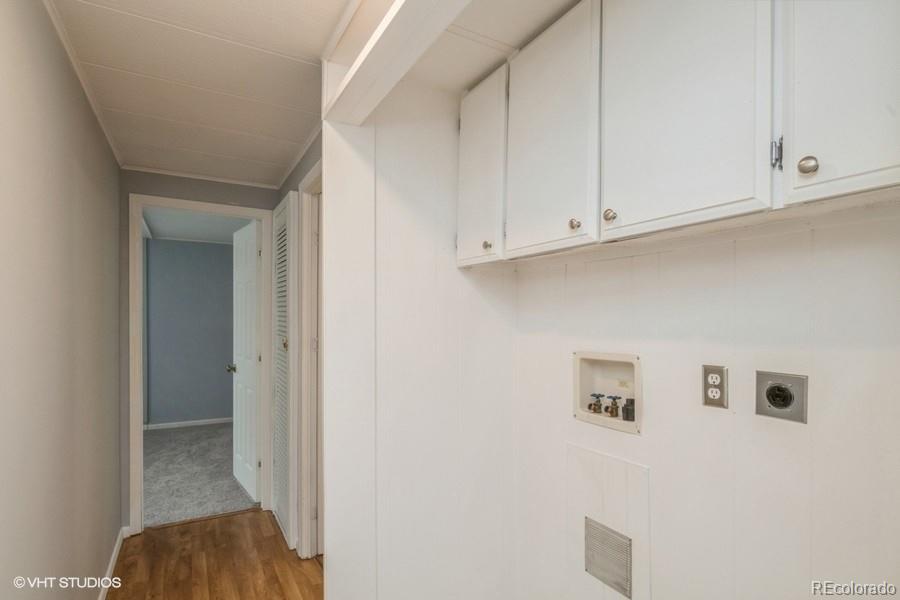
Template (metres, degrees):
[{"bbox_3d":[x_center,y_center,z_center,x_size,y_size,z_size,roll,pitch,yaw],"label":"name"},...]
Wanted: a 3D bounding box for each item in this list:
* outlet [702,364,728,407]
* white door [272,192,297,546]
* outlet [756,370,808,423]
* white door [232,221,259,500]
[{"bbox_3d":[0.750,0.246,1.202,0.013,0.115,0.070,0,-1,-31],"label":"outlet"},{"bbox_3d":[-1.074,0.406,2.724,0.038,2.050,0.590,0,-1,-31],"label":"white door"},{"bbox_3d":[0.832,0.242,1.068,0.015,0.115,0.114,0,-1,-31],"label":"outlet"},{"bbox_3d":[-1.574,0.434,3.289,0.036,2.000,0.677,0,-2,-39],"label":"white door"}]

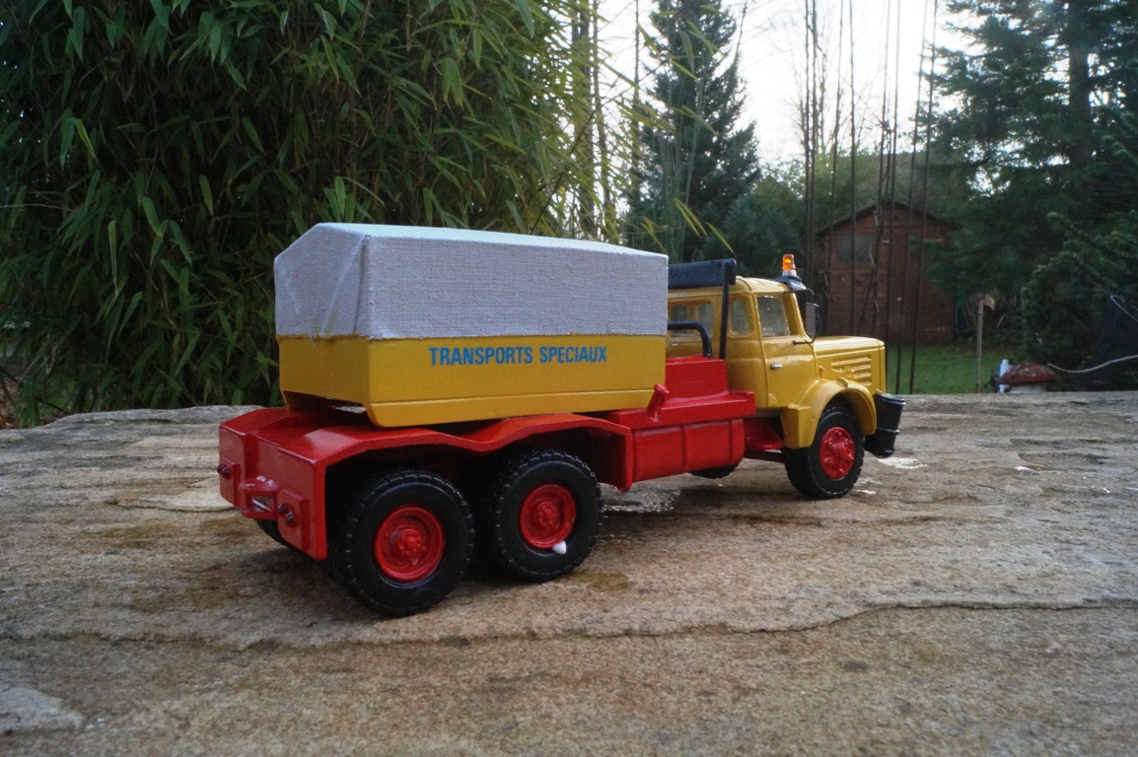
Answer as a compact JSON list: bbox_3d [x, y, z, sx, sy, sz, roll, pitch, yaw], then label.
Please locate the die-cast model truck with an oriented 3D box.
[{"bbox_3d":[0.015,0.002,0.257,0.221,0.084,0.071,-3,5,-38],"label":"die-cast model truck"}]

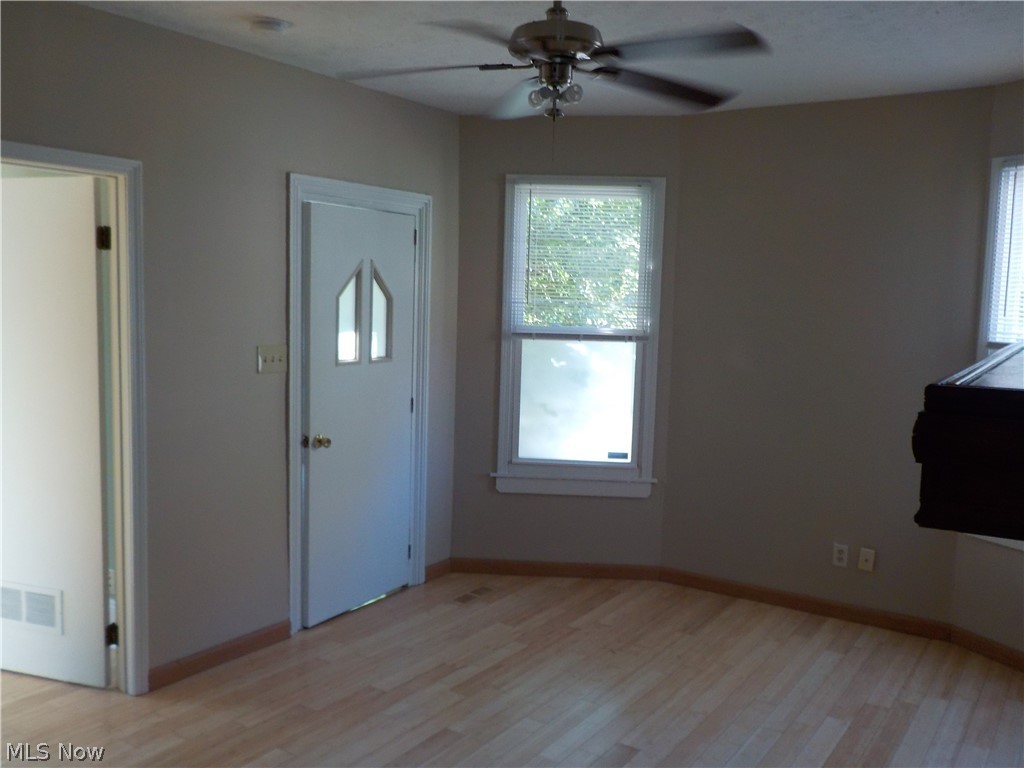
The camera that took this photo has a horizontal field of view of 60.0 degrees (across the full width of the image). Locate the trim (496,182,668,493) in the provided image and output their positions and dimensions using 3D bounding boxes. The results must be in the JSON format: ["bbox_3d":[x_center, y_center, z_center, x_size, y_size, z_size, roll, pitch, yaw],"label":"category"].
[{"bbox_3d":[0.379,-0.255,5.035,0.943,1.799,0.110,2,6,4],"label":"trim"}]

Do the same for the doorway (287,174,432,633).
[{"bbox_3d":[-0.771,0.087,4.503,0.125,2.136,1.012,5,7,33],"label":"doorway"}]

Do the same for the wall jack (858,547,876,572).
[{"bbox_3d":[1.791,0.888,4.477,0.070,0.112,0.008,5,7,33],"label":"wall jack"}]

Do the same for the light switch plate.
[{"bbox_3d":[-1.060,-0.107,3.955,0.012,0.115,0.163,5,7,33],"label":"light switch plate"}]

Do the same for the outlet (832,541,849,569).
[{"bbox_3d":[1.683,0.883,4.548,0.071,0.115,0.008,5,7,33],"label":"outlet"}]

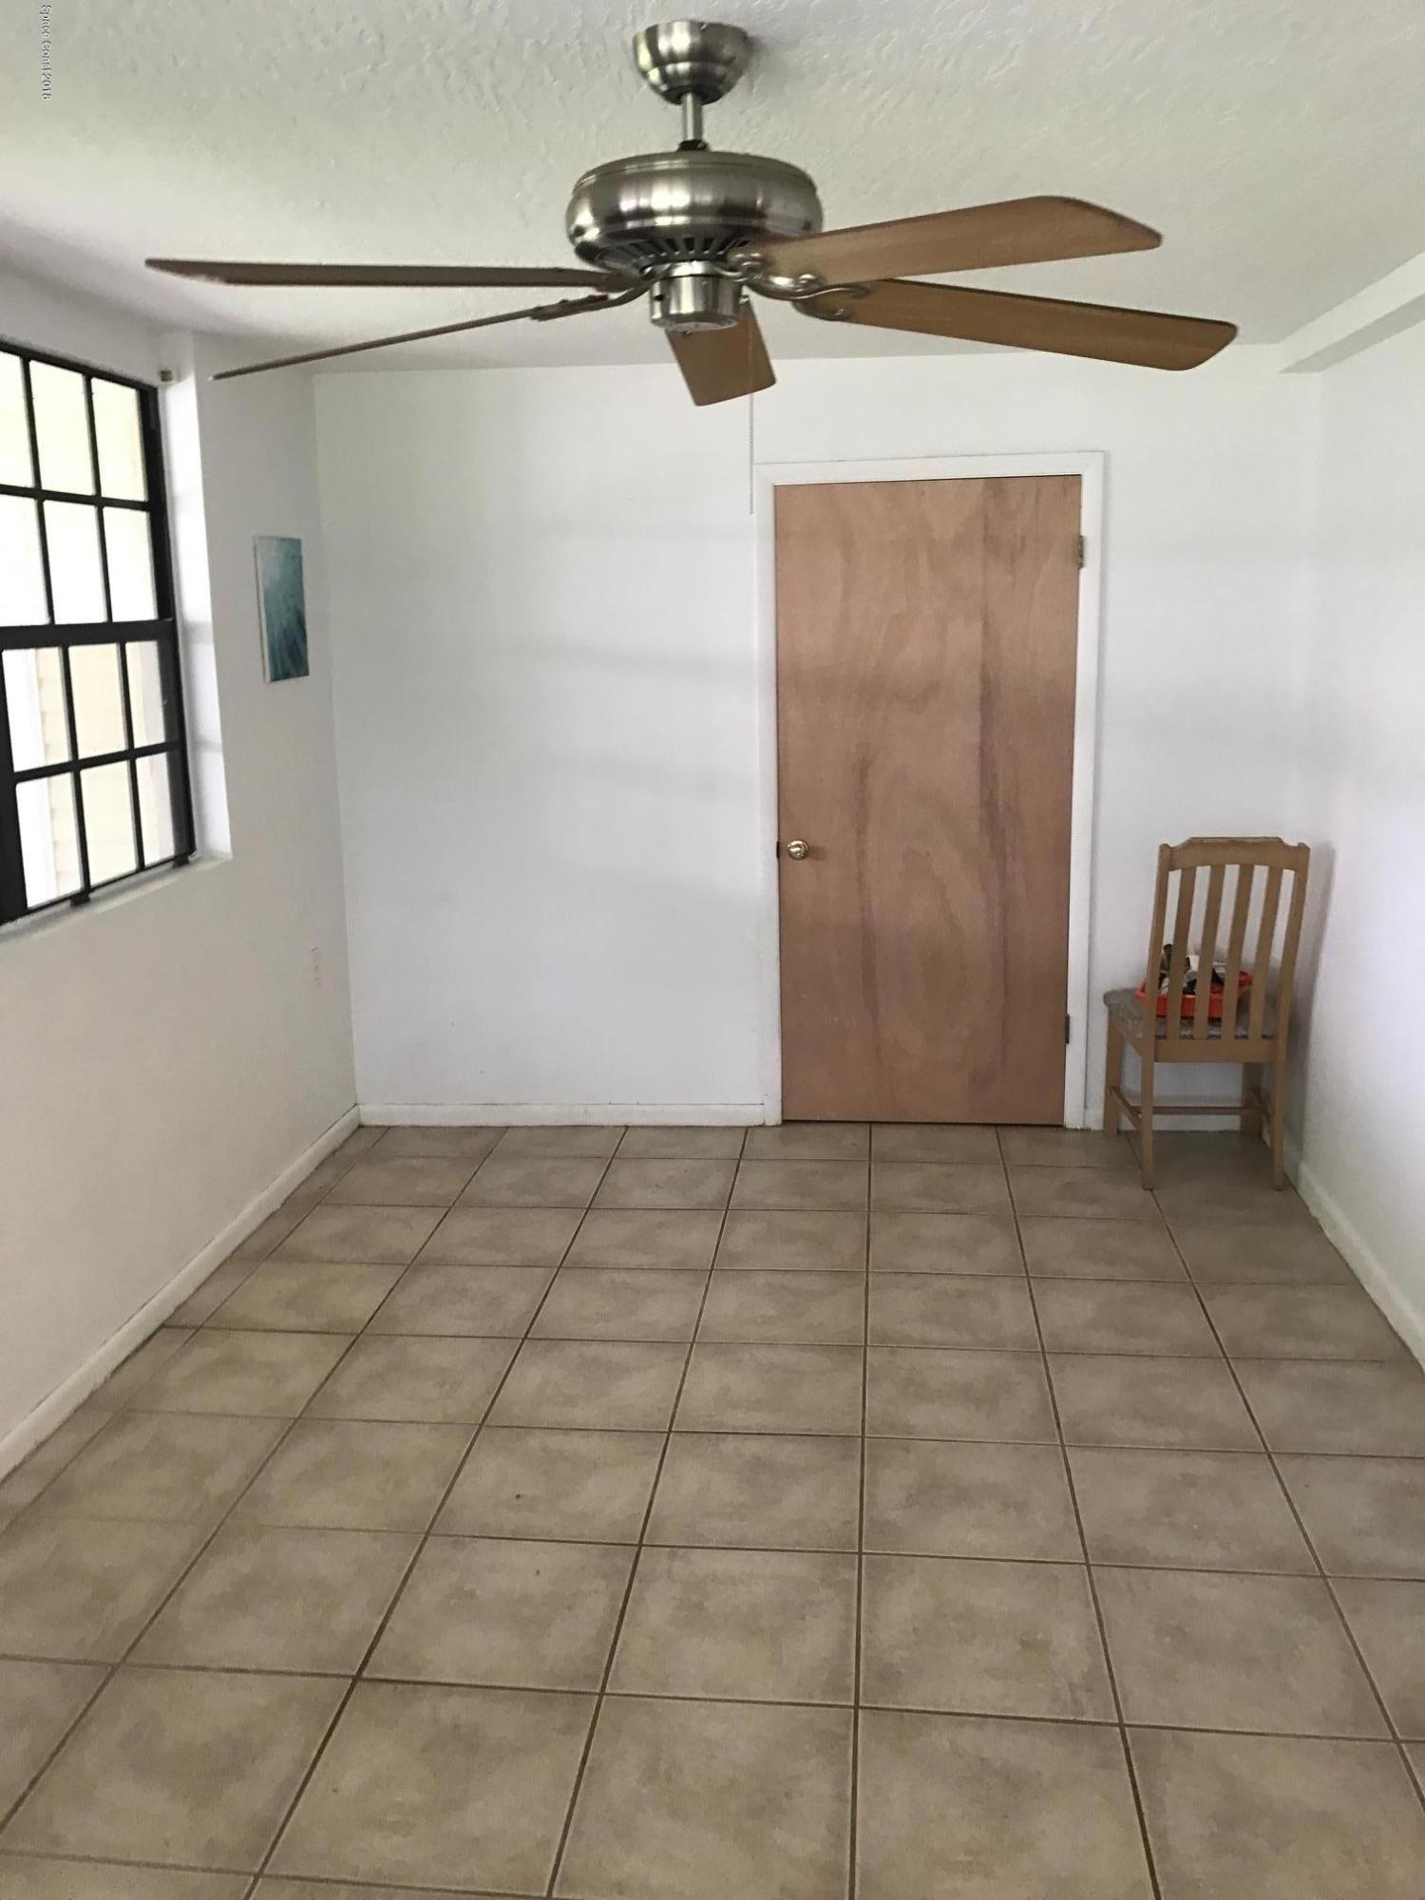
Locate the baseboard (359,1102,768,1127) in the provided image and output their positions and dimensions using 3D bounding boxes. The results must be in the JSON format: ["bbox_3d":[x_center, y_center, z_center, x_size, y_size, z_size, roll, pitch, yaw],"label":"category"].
[{"bbox_3d":[-0.513,0.557,5.181,1.375,0.079,0.018,0,12,6],"label":"baseboard"}]

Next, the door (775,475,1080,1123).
[{"bbox_3d":[0.673,-0.427,4.885,0.919,2.037,0.045,0,12,6],"label":"door"}]

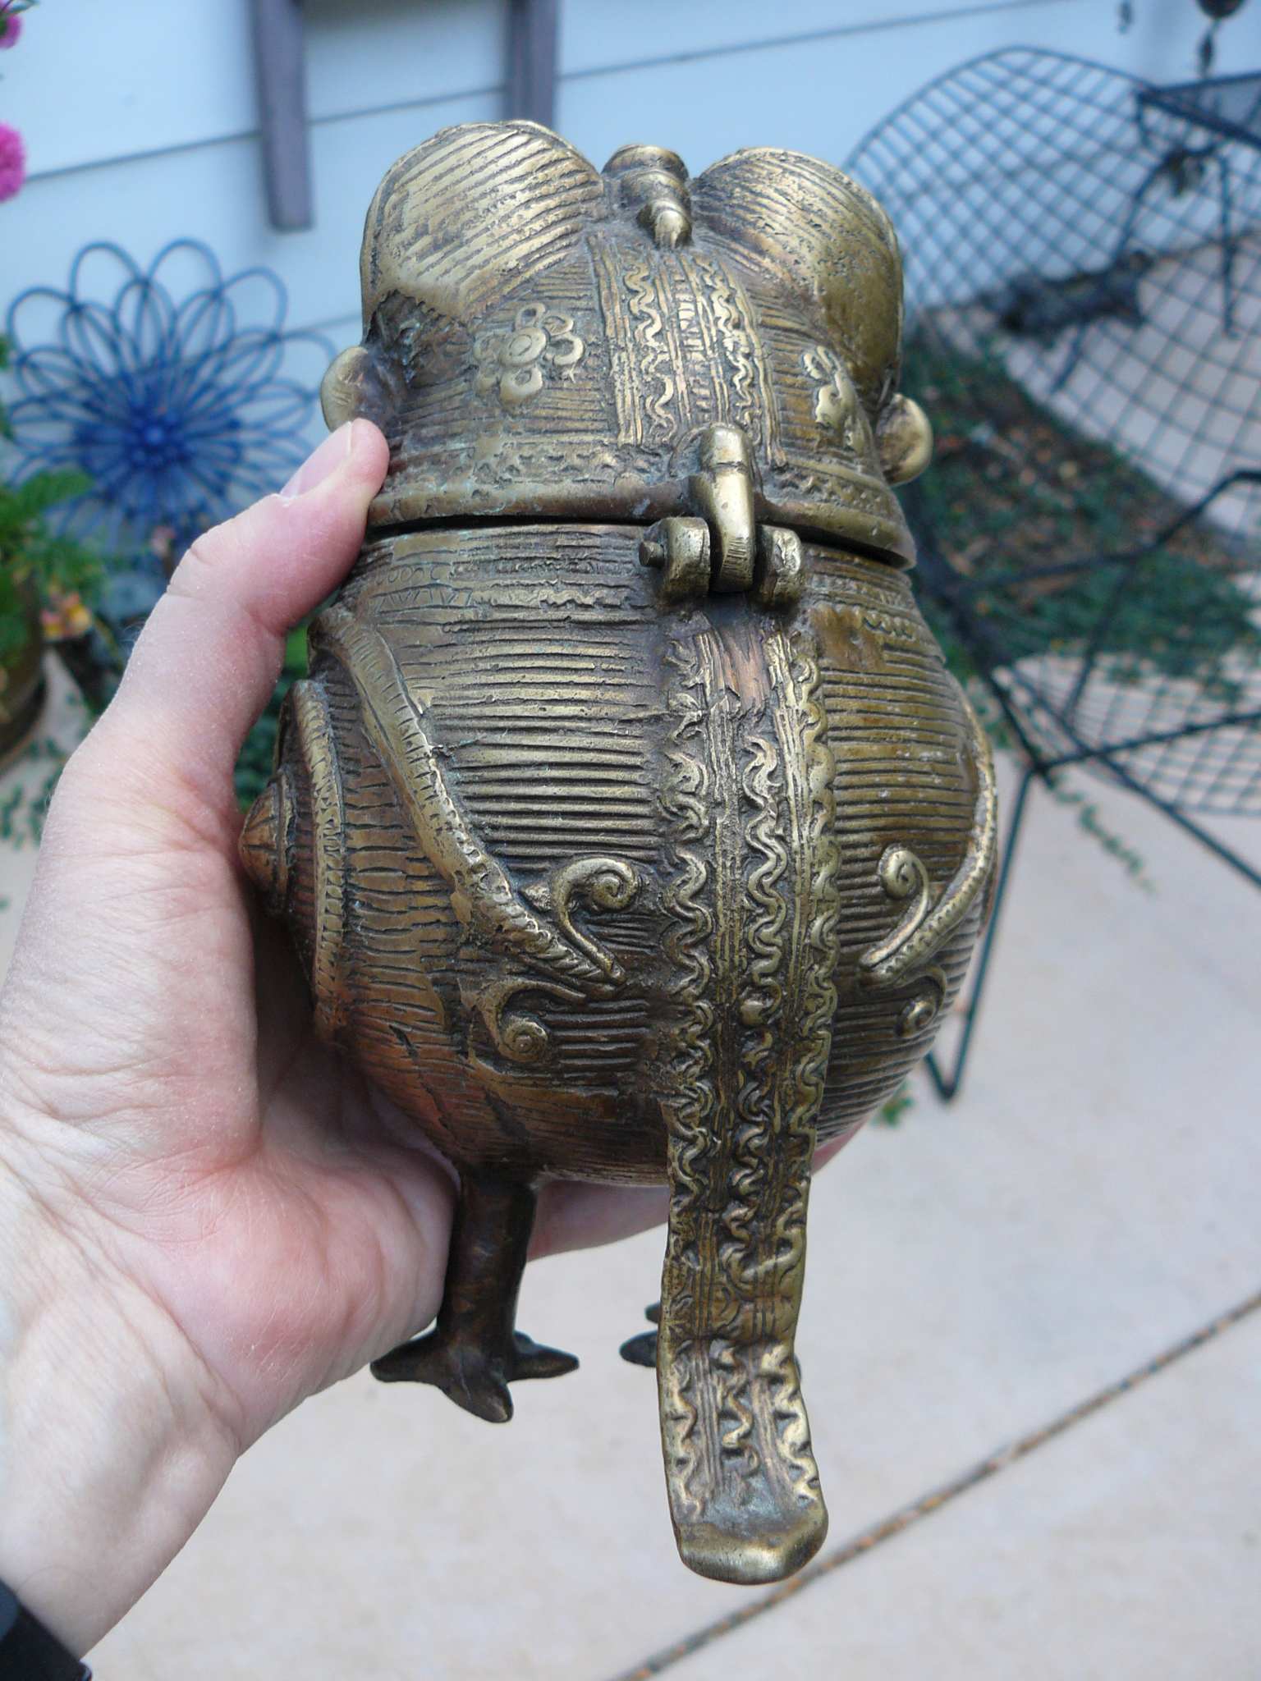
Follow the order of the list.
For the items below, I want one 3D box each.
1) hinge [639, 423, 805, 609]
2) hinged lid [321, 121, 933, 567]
[{"bbox_3d":[0.012,-0.044,0.237,0.021,0.024,0.014,3,3,-17],"label":"hinge"},{"bbox_3d":[0.003,-0.080,0.279,0.101,0.068,0.097,1,5,-17],"label":"hinged lid"}]

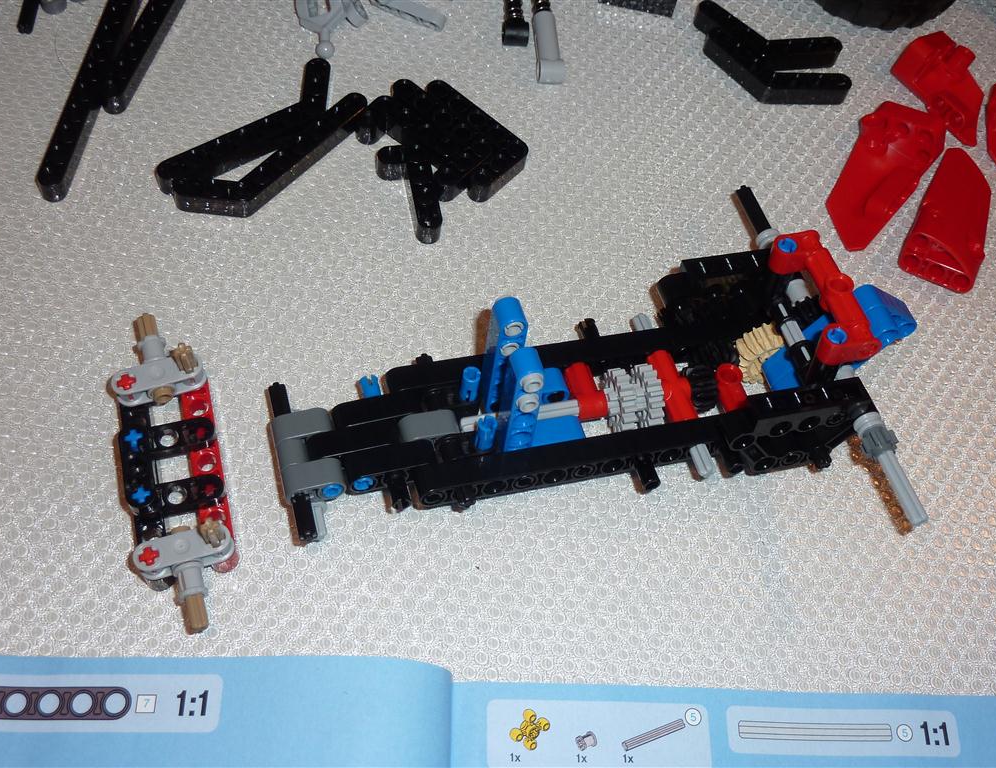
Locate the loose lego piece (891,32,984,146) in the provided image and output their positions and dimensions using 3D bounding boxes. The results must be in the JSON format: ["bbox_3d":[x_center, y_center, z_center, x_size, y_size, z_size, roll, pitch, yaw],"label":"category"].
[{"bbox_3d":[0.152,-0.100,0.412,0.024,0.015,0.040,-37,72,-23],"label":"loose lego piece"}]

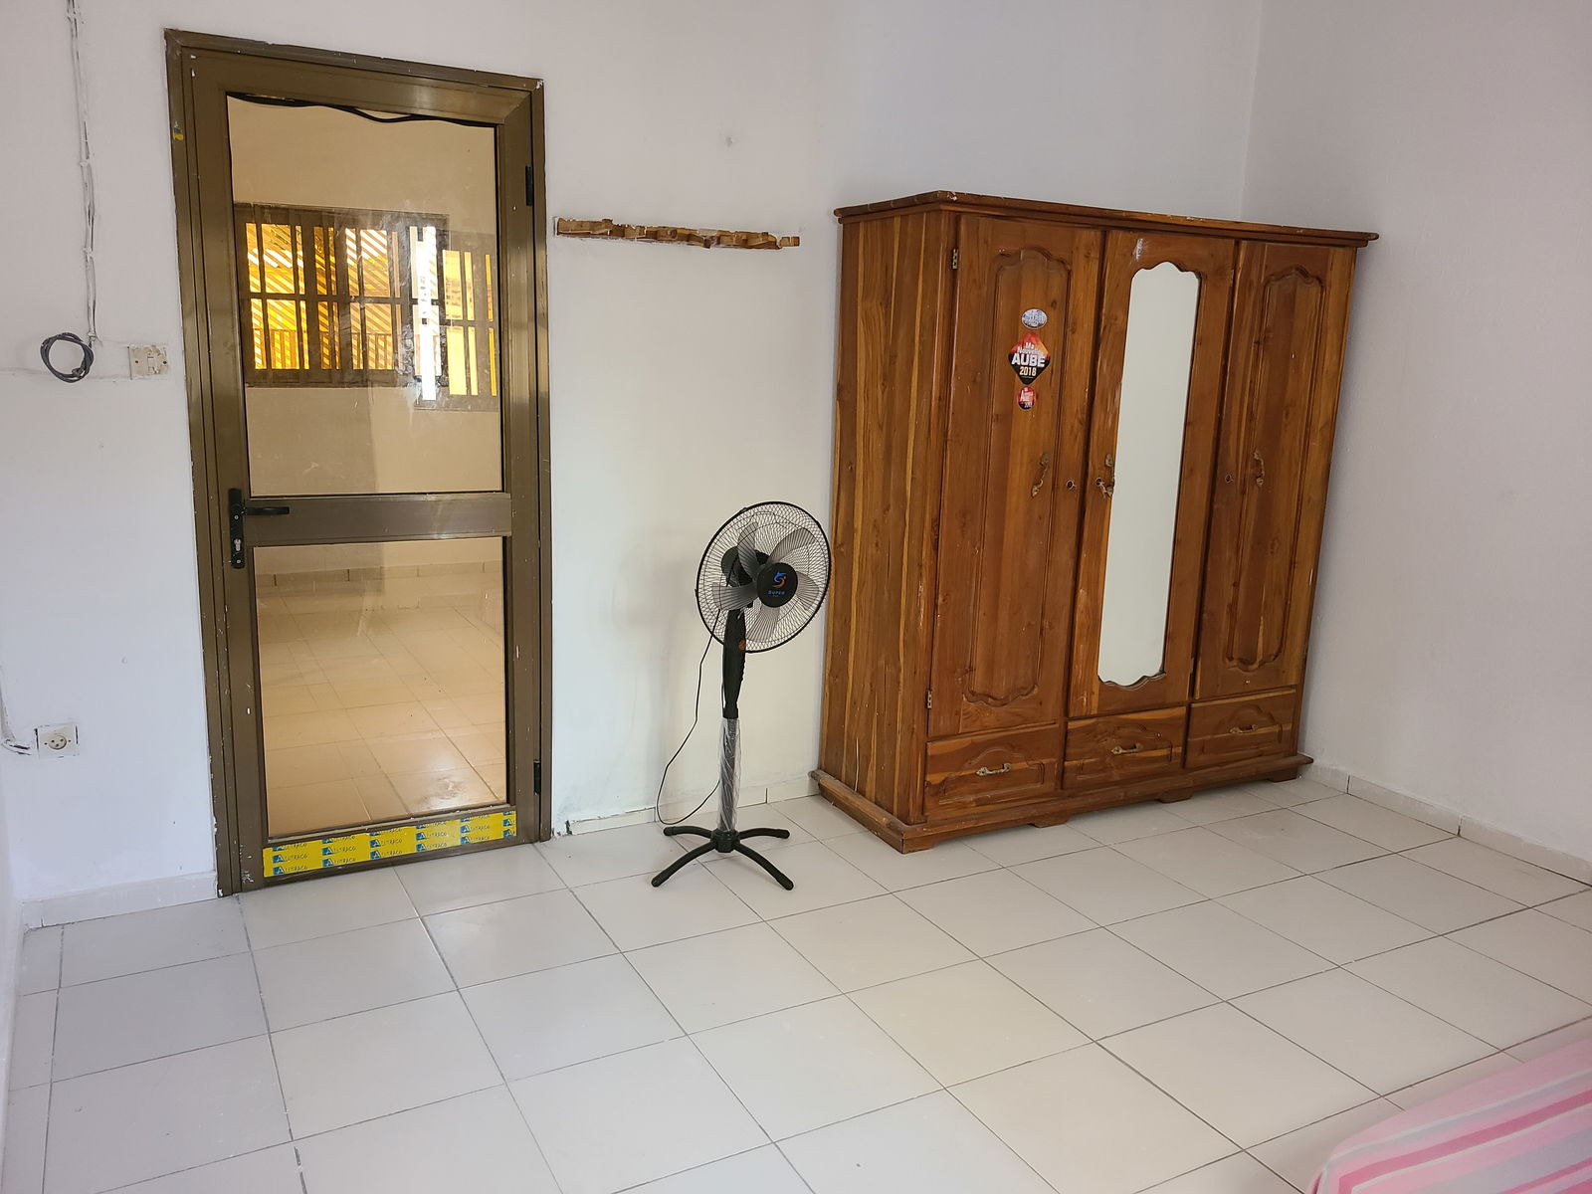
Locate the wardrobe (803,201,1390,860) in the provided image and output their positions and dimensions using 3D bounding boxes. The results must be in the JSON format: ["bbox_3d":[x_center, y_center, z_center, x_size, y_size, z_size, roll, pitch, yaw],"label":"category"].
[{"bbox_3d":[1.022,-0.274,4.132,1.832,1.954,0.596,-4,13,-28],"label":"wardrobe"}]

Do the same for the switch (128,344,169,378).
[{"bbox_3d":[-1.595,-0.578,2.948,0.082,0.080,0.014,-4,13,-28],"label":"switch"}]

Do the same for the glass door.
[{"bbox_3d":[-1.134,-0.302,3.280,0.922,2.203,0.090,-4,13,-28],"label":"glass door"}]

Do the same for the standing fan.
[{"bbox_3d":[-0.182,0.250,3.486,0.534,1.102,0.534,-6,14,-36],"label":"standing fan"}]

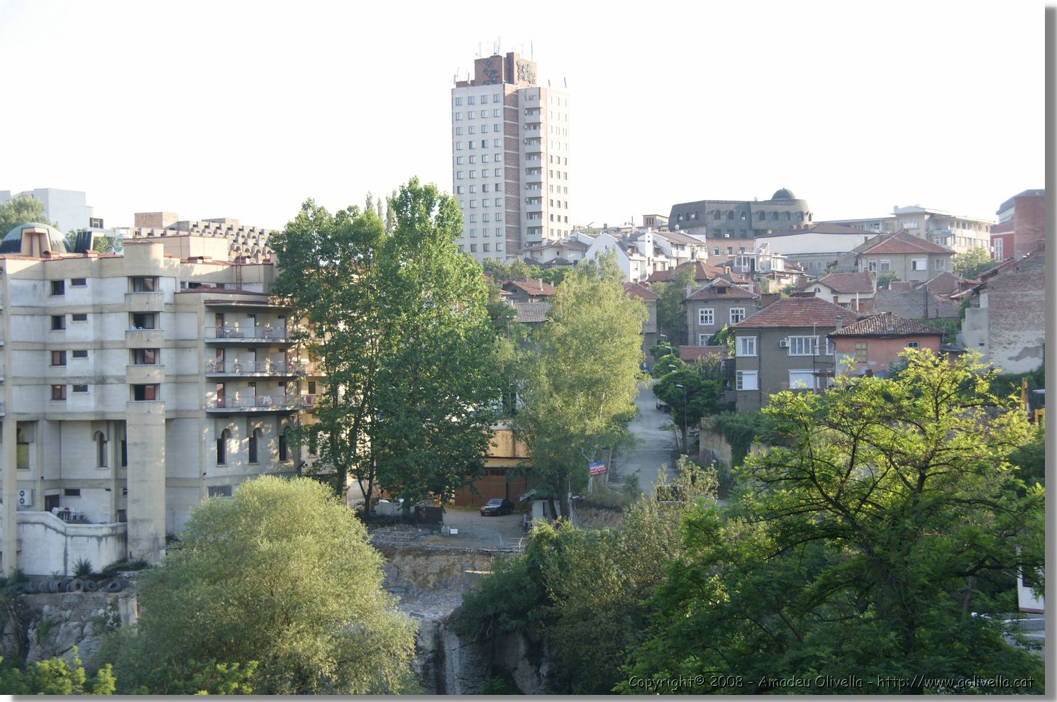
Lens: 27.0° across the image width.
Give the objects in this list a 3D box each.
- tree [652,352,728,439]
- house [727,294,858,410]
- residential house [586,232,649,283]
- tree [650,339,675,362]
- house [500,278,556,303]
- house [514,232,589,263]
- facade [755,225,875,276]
[{"bbox_3d":[15.230,5.110,209.000,6.800,8.910,6.400,-1,-1,0],"label":"tree"},{"bbox_3d":[24.180,0.680,195.000,12.400,10.890,9.500,-1,-1,-3],"label":"house"},{"bbox_3d":[14.300,-14.400,350.000,7.800,8.500,7.300,-1,0,30],"label":"residential house"},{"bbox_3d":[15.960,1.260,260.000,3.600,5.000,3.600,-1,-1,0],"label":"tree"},{"bbox_3d":[-0.124,-6.687,274.000,6.300,4.900,7.400,0,-1,-30],"label":"house"},{"bbox_3d":[3.900,-15.900,356.000,12.200,6.200,9.500,-1,0,0],"label":"house"},{"bbox_3d":[45.700,-16.200,350.000,14.000,8.000,14.500,0,0,-29],"label":"facade"}]

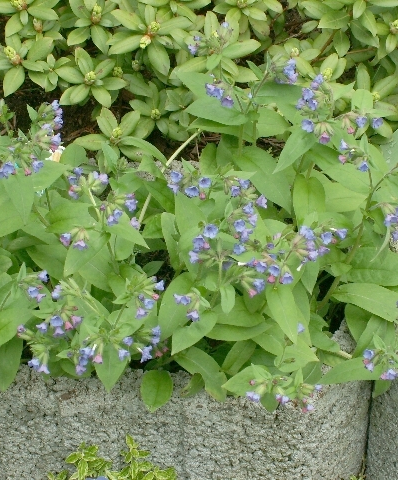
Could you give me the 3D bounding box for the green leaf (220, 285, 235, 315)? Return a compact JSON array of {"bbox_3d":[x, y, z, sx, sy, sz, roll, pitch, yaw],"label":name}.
[{"bbox_3d":[0.029,0.060,1.180,0.016,0.030,0.011,-3,18,1],"label":"green leaf"}]

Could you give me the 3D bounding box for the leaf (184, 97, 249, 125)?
[{"bbox_3d":[0.022,-0.162,1.470,0.078,0.013,0.041,-5,55,0],"label":"leaf"}]

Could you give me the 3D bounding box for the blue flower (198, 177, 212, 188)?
[{"bbox_3d":[0.006,-0.059,1.185,0.014,0.013,0.013,-3,6,-5],"label":"blue flower"}]

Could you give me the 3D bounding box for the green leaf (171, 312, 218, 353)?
[{"bbox_3d":[-0.004,0.087,1.087,0.033,0.012,0.061,33,56,25],"label":"green leaf"}]

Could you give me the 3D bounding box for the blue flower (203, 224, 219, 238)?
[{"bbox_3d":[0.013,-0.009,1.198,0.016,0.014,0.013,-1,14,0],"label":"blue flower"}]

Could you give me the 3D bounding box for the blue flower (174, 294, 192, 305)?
[{"bbox_3d":[-0.017,0.060,1.170,0.018,0.011,0.014,-3,29,-5],"label":"blue flower"}]

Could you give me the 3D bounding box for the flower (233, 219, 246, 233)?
[{"bbox_3d":[0.044,-0.016,1.280,0.014,0.013,0.013,2,42,5],"label":"flower"}]

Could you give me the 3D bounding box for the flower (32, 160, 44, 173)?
[{"bbox_3d":[-0.171,-0.078,1.236,0.013,0.013,0.013,-13,29,-21],"label":"flower"}]

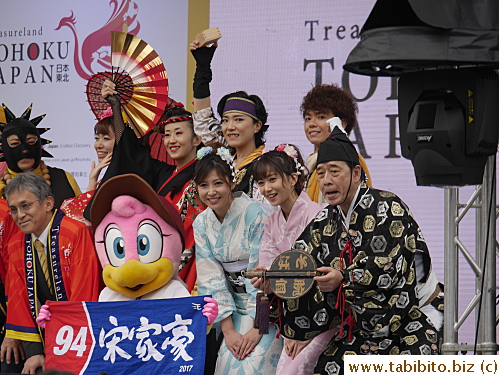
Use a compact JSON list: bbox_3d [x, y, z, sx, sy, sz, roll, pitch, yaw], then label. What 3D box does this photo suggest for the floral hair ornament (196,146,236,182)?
[{"bbox_3d":[-0.133,-0.093,17.450,0.160,0.140,0.110,-4,3,20],"label":"floral hair ornament"}]

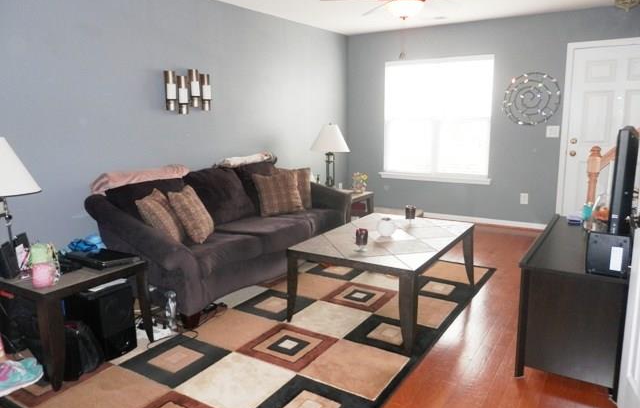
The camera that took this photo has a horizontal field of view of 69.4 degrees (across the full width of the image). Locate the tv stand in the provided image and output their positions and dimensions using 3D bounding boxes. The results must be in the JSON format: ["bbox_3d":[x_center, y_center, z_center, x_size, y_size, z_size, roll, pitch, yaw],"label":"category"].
[{"bbox_3d":[1.578,0.521,2.803,0.465,0.635,1.312,6,13,34],"label":"tv stand"}]

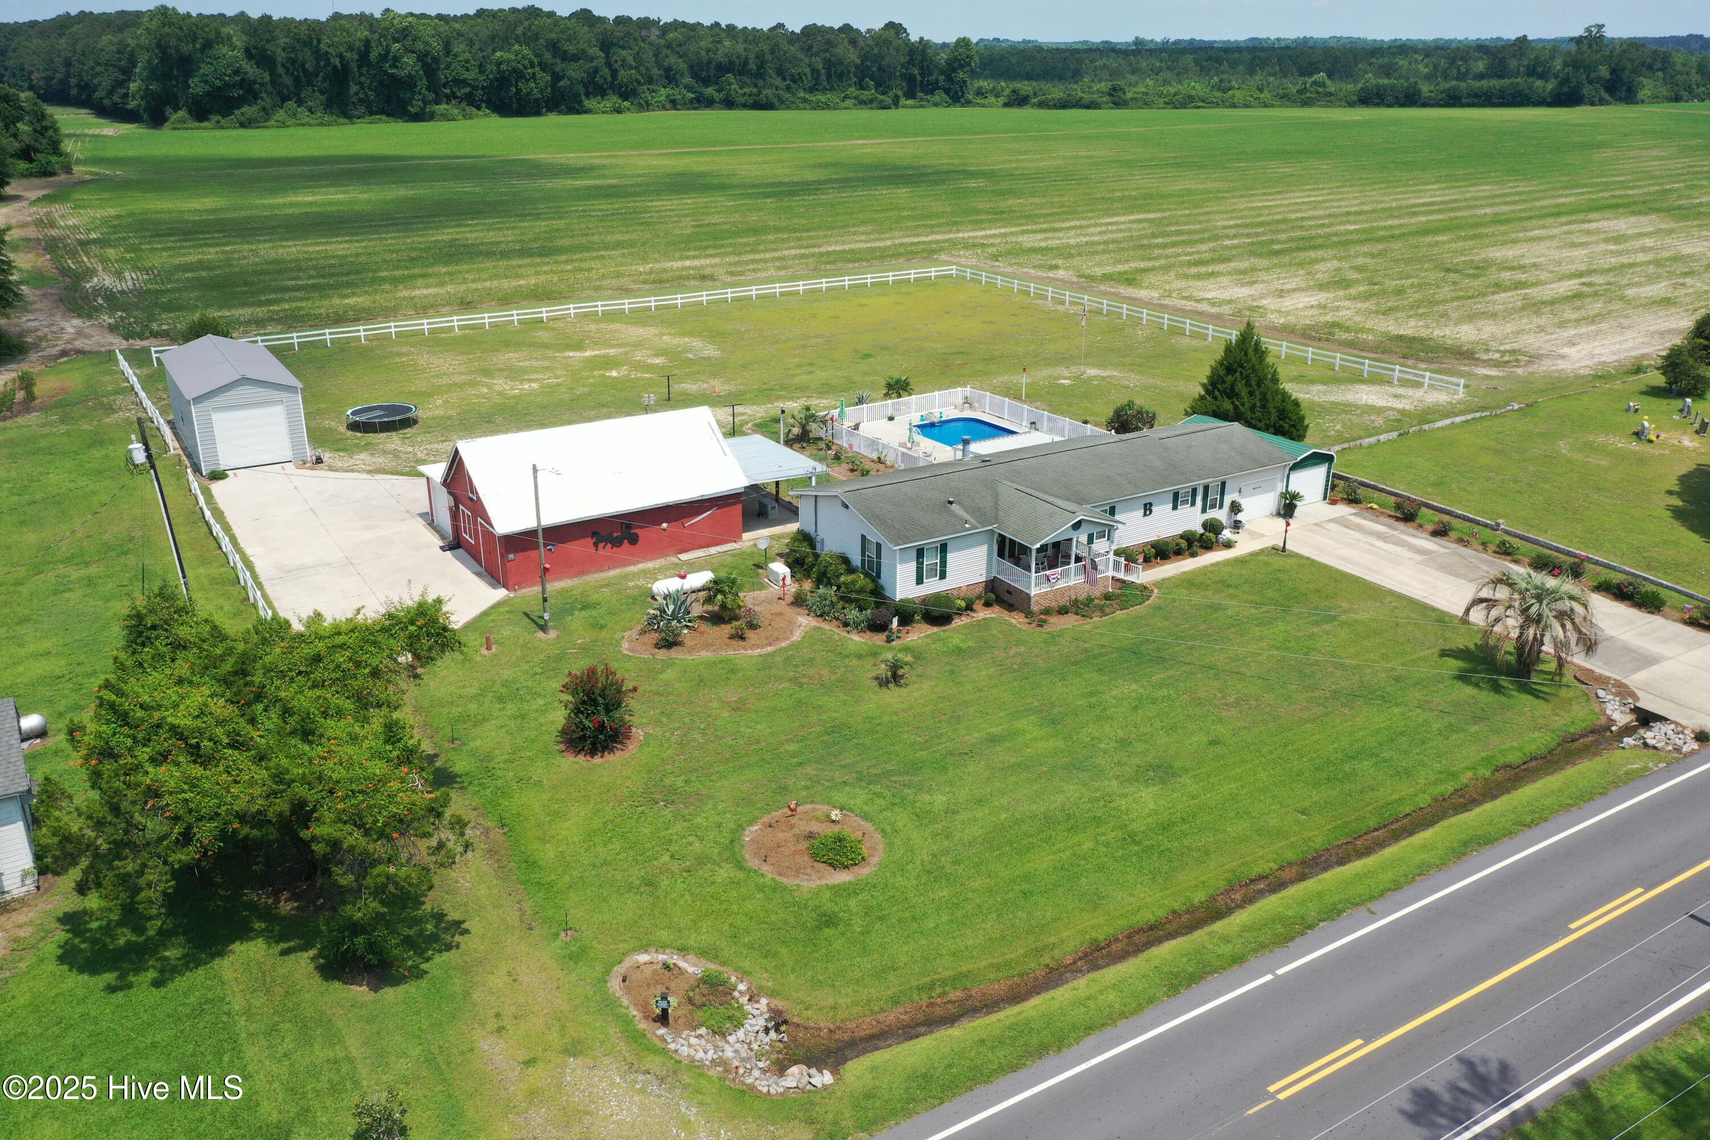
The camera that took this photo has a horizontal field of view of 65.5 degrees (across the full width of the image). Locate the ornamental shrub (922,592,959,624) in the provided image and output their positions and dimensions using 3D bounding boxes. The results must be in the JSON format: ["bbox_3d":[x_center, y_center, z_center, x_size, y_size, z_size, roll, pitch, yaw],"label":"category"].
[{"bbox_3d":[3.627,1.680,56.871,1.485,1.337,1.485,1,22,0],"label":"ornamental shrub"}]

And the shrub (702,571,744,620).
[{"bbox_3d":[-5.631,1.088,56.895,1.936,2.013,1.936,1,22,0],"label":"shrub"}]

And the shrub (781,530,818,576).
[{"bbox_3d":[-2.570,-0.820,61.624,1.736,2.103,1.736,1,22,0],"label":"shrub"}]

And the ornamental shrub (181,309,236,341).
[{"bbox_3d":[-50.044,-18.451,102.146,4.752,3.267,4.554,-13,25,-30],"label":"ornamental shrub"}]

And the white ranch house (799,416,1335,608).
[{"bbox_3d":[12.144,-3.697,66.392,28.611,4.207,11.633,-13,25,-30],"label":"white ranch house"}]

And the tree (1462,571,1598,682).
[{"bbox_3d":[26.403,2.240,51.796,5.148,4.356,5.148,-13,25,-30],"label":"tree"}]

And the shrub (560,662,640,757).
[{"bbox_3d":[-8.929,4.754,46.217,2.692,3.071,2.692,1,22,0],"label":"shrub"}]

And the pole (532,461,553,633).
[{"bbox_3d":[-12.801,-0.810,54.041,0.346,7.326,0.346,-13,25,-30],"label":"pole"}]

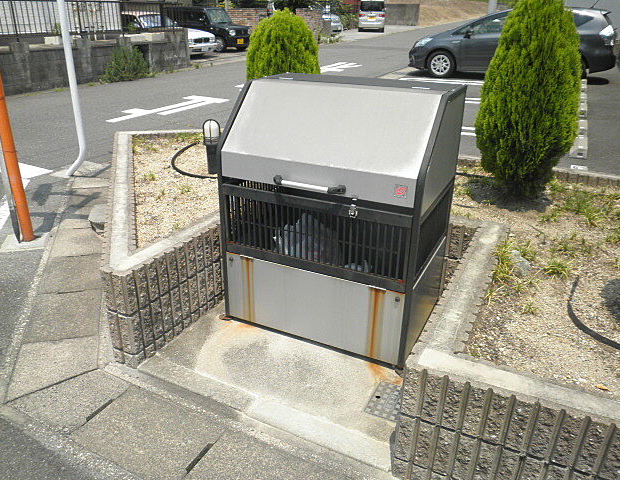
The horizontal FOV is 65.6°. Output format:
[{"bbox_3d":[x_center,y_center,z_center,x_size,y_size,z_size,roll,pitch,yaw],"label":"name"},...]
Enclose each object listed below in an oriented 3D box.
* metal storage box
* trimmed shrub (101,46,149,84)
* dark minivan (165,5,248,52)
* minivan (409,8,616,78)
[{"bbox_3d":[0.146,-0.154,2.398,0.960,1.175,0.703,12,27,23],"label":"metal storage box"},{"bbox_3d":[-4.531,-4.307,11.800,0.850,0.790,1.050,7,25,14],"label":"trimmed shrub"},{"bbox_3d":[-4.078,-8.191,18.726,3.395,1.580,1.475,12,27,24],"label":"dark minivan"},{"bbox_3d":[4.676,-4.711,11.437,4.615,1.575,1.775,8,25,15],"label":"minivan"}]

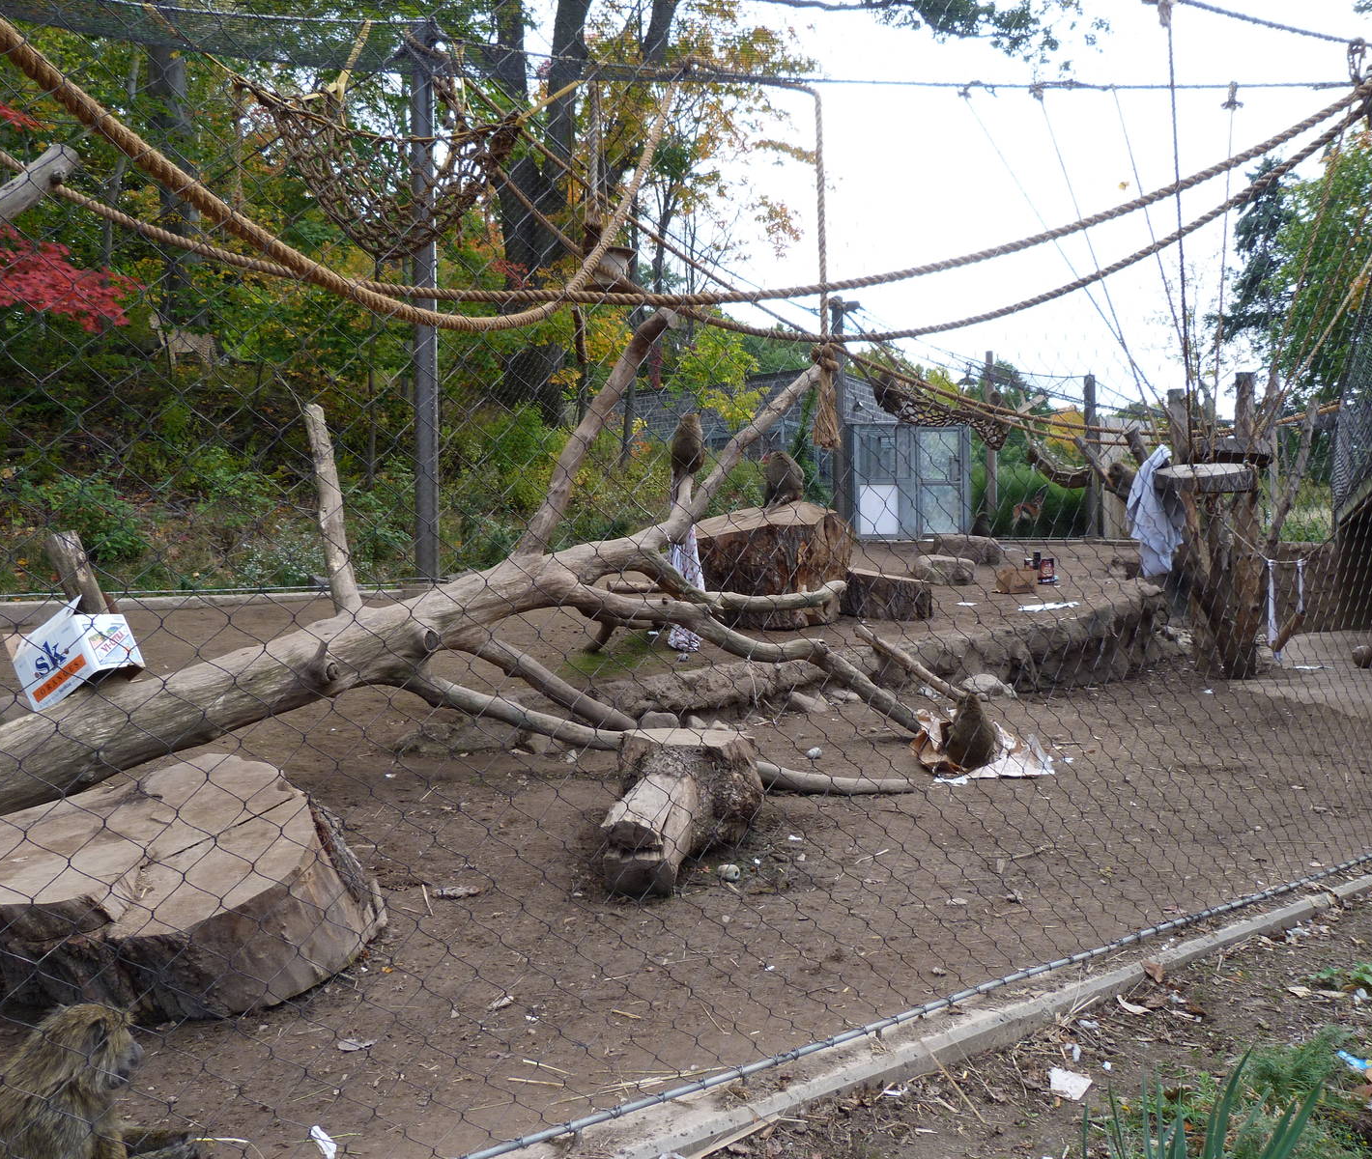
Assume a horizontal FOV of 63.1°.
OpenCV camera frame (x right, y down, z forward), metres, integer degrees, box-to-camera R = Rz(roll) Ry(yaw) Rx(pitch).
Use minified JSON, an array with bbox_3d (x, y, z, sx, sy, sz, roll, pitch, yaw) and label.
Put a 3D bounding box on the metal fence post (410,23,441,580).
[{"bbox_3d":[-2.472,-2.550,10.558,0.220,5.135,0.220,-2,6,-30],"label":"metal fence post"}]

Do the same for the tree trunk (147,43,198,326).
[{"bbox_3d":[-8.805,-6.755,19.269,0.660,4.904,0.660,0,5,0],"label":"tree trunk"}]

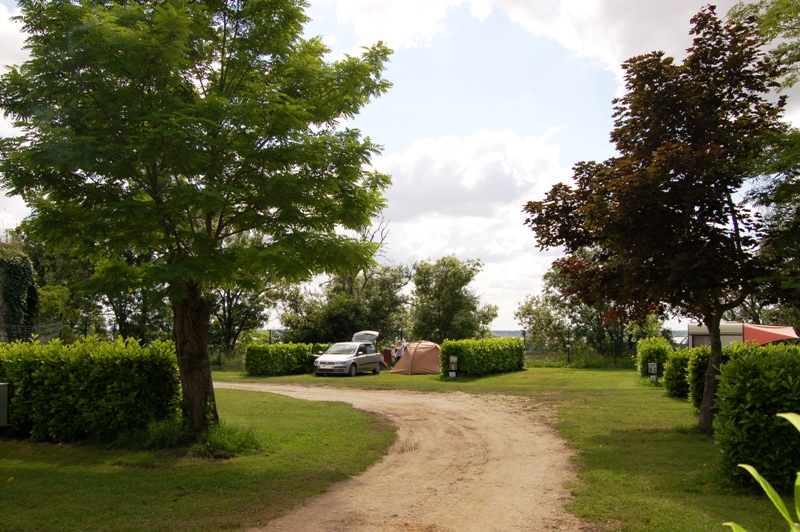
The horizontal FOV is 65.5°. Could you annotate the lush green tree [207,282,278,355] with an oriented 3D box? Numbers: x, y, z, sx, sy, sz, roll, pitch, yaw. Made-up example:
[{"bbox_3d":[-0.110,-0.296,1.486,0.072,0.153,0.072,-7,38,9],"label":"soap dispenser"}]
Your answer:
[{"bbox_3d":[-9.000,2.963,34.884,4.300,5.400,4.200,0,-6,0],"label":"lush green tree"}]

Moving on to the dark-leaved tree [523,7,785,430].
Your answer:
[{"bbox_3d":[4.900,-1.068,11.985,5.000,8.250,4.800,0,-6,0],"label":"dark-leaved tree"}]

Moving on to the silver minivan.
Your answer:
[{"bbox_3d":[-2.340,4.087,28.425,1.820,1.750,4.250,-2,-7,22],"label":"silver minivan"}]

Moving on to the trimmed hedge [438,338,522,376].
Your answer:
[{"bbox_3d":[4.000,4.270,29.512,1.200,1.600,7.300,-4,-7,31],"label":"trimmed hedge"}]

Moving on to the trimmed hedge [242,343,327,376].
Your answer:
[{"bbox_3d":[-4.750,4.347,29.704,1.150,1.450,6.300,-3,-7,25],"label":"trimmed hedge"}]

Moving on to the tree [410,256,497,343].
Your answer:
[{"bbox_3d":[3.450,2.831,40.431,5.600,6.900,5.200,0,-6,0],"label":"tree"}]

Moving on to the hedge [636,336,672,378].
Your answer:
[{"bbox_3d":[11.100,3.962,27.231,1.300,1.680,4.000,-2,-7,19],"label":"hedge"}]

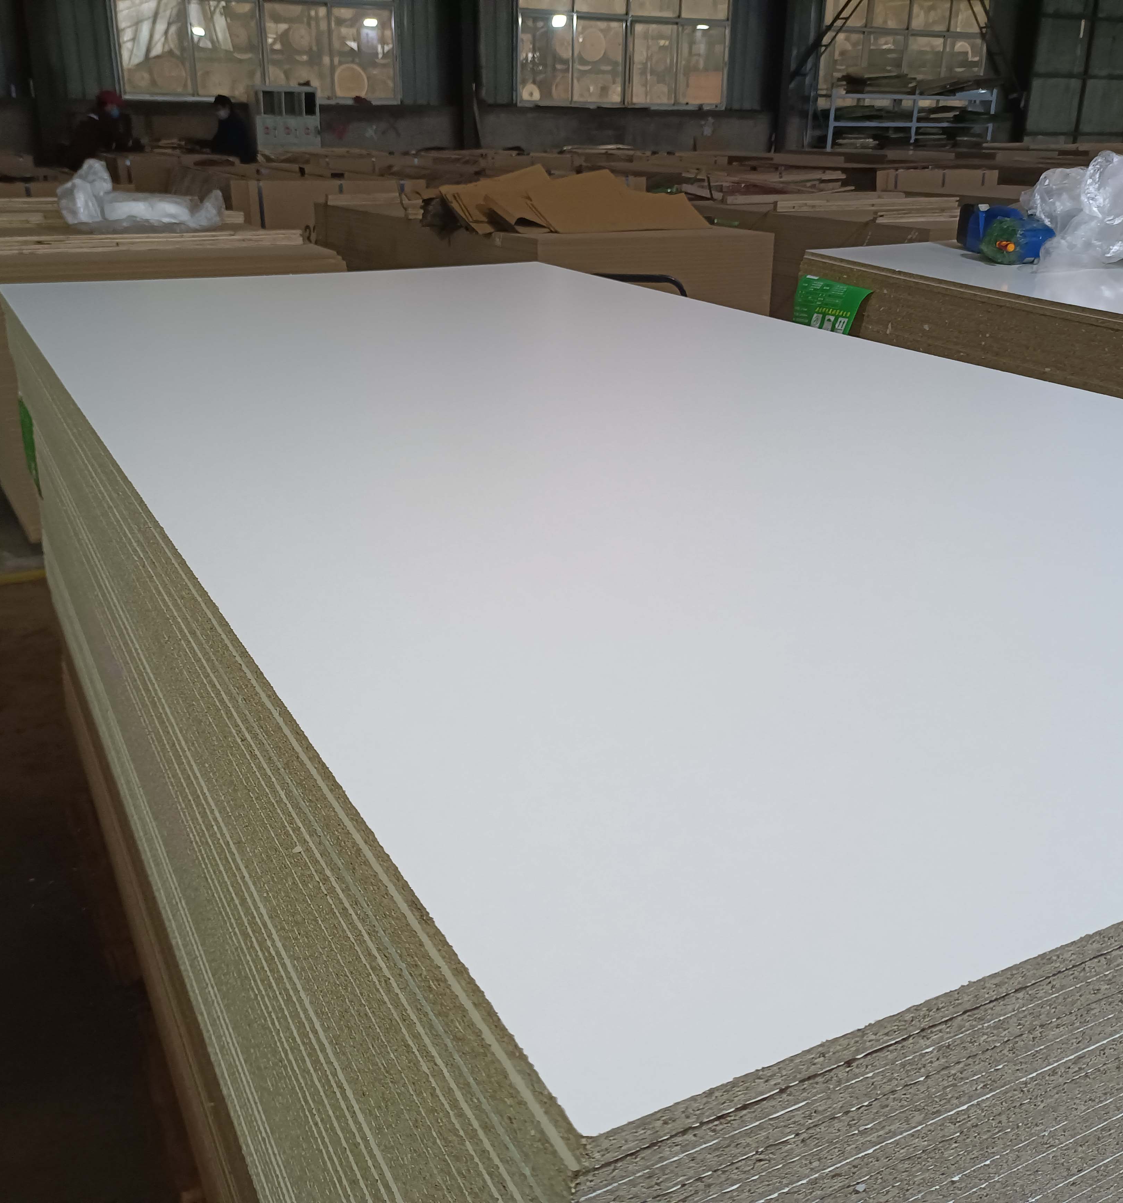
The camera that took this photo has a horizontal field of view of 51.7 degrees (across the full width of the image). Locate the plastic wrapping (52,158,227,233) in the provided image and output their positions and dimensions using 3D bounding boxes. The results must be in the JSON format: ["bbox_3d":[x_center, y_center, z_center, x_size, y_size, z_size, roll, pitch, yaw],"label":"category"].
[{"bbox_3d":[-1.768,-1.718,4.885,0.660,0.275,0.400,-10,25,-26],"label":"plastic wrapping"}]

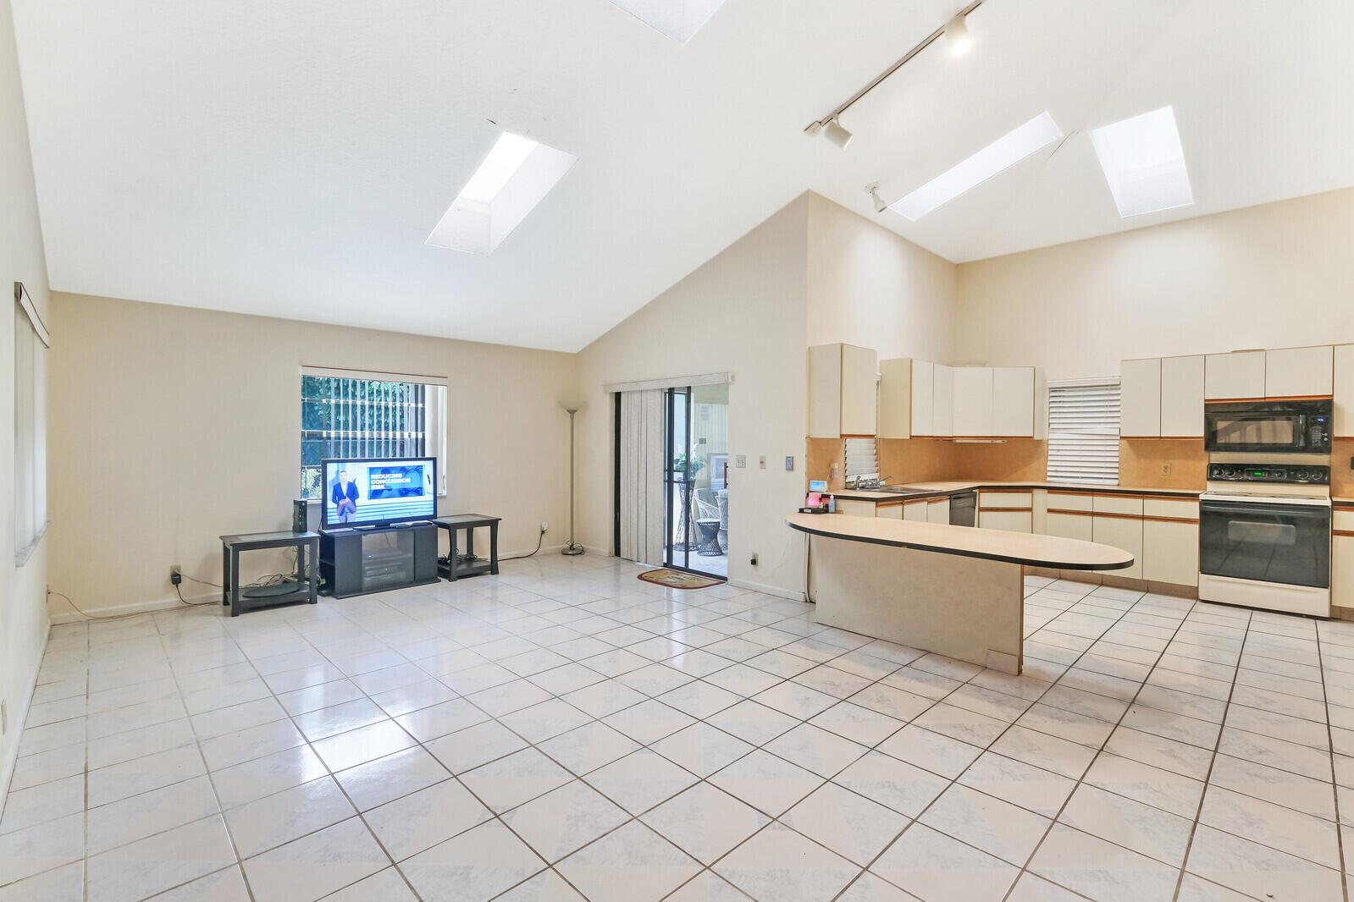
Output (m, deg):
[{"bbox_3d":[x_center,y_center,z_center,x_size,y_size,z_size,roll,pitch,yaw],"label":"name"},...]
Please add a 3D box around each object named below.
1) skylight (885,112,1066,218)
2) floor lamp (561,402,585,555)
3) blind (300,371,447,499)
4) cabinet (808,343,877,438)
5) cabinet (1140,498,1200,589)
[{"bbox_3d":[2.709,-2.625,5.212,0.556,0.150,1.347,1,-20,-46],"label":"skylight"},{"bbox_3d":[-1.284,0.339,6.956,0.300,1.860,0.300,0,1,0],"label":"floor lamp"},{"bbox_3d":[-2.942,-0.155,5.597,1.310,1.240,0.110,-1,1,-42],"label":"blind"},{"bbox_3d":[1.456,-0.499,4.959,0.590,0.785,0.330,-1,1,-42],"label":"cabinet"},{"bbox_3d":[4.683,0.803,5.297,0.606,0.780,0.378,-1,1,-44],"label":"cabinet"}]

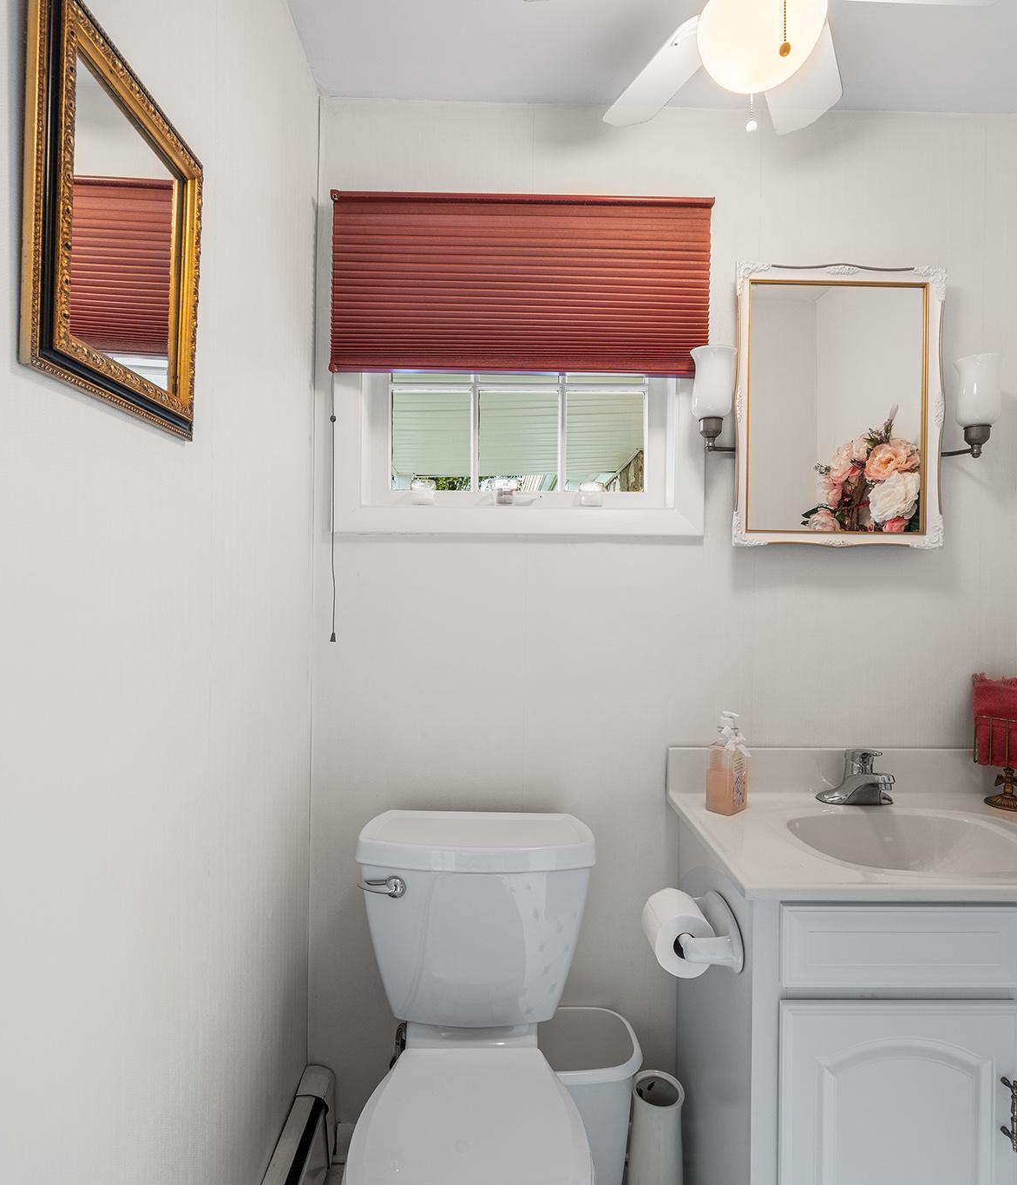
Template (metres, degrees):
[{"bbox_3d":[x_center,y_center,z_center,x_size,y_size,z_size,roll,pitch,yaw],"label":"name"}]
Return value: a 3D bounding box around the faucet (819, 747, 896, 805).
[{"bbox_3d":[0.741,0.393,1.348,0.160,0.118,0.160,1,0,-1],"label":"faucet"}]

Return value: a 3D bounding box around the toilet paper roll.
[{"bbox_3d":[0.293,0.587,1.111,0.103,0.103,0.102,1,0,-1],"label":"toilet paper roll"}]

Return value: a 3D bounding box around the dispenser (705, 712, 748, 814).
[{"bbox_3d":[0.453,0.346,1.326,0.064,0.205,0.053,1,0,-44],"label":"dispenser"}]

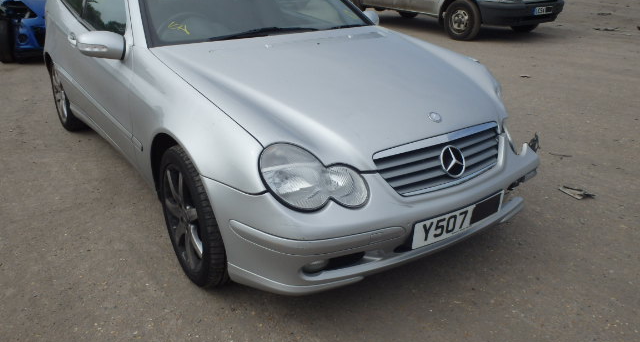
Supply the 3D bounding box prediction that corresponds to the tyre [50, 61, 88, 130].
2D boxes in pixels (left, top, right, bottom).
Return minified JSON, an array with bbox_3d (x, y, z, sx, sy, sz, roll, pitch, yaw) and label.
[{"bbox_3d":[-2.062,-0.652,4.323,0.225,0.630,0.630,-15,27,-33],"label":"tyre"}]

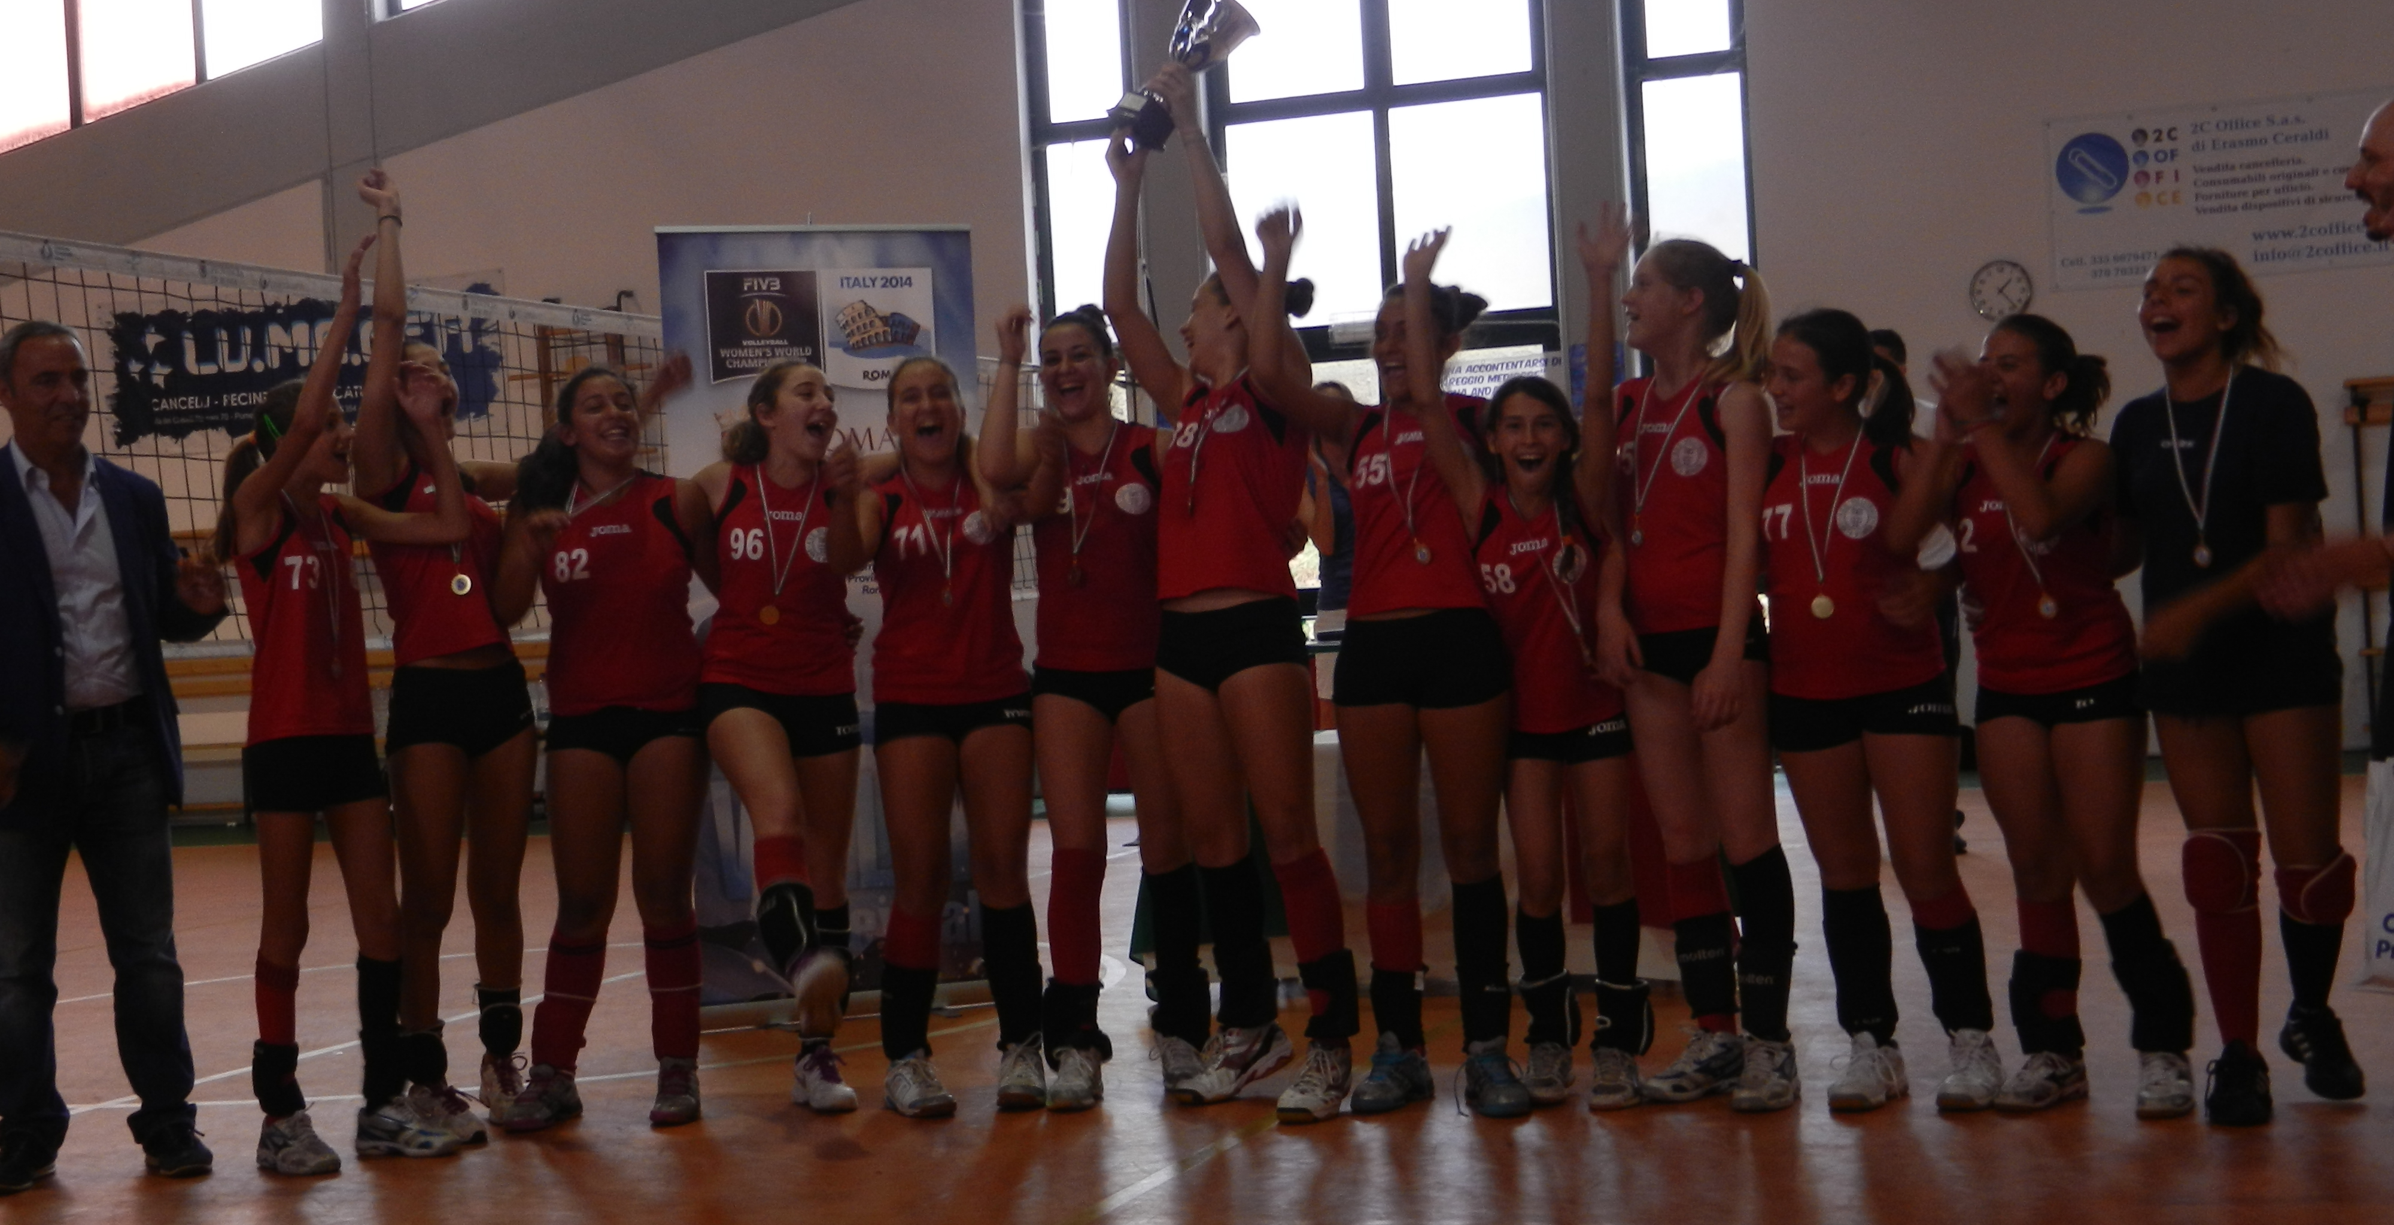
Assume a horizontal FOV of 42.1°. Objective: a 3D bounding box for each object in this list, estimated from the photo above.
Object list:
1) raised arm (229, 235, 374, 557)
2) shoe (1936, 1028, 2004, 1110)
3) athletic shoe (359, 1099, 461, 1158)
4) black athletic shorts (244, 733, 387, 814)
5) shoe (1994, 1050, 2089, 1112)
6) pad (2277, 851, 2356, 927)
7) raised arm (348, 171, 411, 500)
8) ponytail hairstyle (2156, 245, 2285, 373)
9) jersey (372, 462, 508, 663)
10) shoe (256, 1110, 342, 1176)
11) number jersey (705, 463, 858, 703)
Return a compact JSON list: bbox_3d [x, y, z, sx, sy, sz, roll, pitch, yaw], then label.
[{"bbox_3d":[-1.795,-0.462,6.320,0.130,0.660,0.140,23,0,0],"label":"raised arm"},{"bbox_3d":[1.523,0.887,6.121,0.110,0.130,0.275,-3,1,22],"label":"shoe"},{"bbox_3d":[-1.713,1.109,6.750,0.260,0.115,0.100,-3,0,24],"label":"athletic shoe"},{"bbox_3d":[-1.806,0.312,6.379,0.220,0.200,0.300,-3,0,44],"label":"black athletic shorts"},{"bbox_3d":[1.637,0.881,6.000,0.100,0.110,0.265,-3,0,40],"label":"shoe"},{"bbox_3d":[2.032,0.502,5.650,0.130,0.140,0.140,-3,0,-35],"label":"pad"},{"bbox_3d":[-1.786,-0.607,6.800,0.125,0.710,0.150,2,0,0],"label":"raised arm"},{"bbox_3d":[1.911,-0.571,5.809,0.250,0.215,0.190,4,-4,-38],"label":"ponytail hairstyle"},{"bbox_3d":[-1.611,-0.106,6.626,0.300,0.430,0.220,-3,0,-30],"label":"jersey"},{"bbox_3d":[-1.865,1.090,6.465,0.270,0.115,0.105,-2,1,40],"label":"shoe"},{"bbox_3d":[-0.943,-0.076,7.020,0.335,0.520,0.230,-3,0,-11],"label":"number jersey"}]

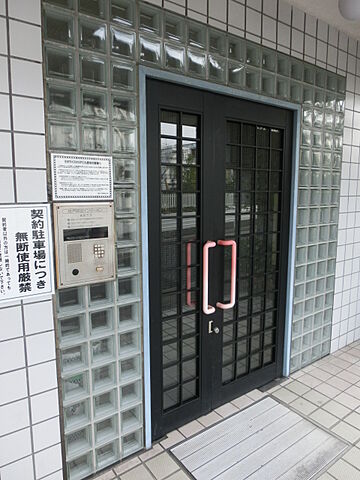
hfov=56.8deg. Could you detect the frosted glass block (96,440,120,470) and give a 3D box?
[{"bbox_3d":[-0.429,1.207,1.907,0.146,0.146,0.090,-6,10,-35],"label":"frosted glass block"}]

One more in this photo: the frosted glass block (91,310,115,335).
[{"bbox_3d":[-0.429,0.423,1.775,0.147,0.147,0.090,-6,10,-35],"label":"frosted glass block"}]

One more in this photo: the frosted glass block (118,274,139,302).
[{"bbox_3d":[-0.302,0.258,1.827,0.145,0.145,0.090,-6,10,-36],"label":"frosted glass block"}]

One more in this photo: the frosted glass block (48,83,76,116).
[{"bbox_3d":[-0.557,-0.640,1.532,0.145,0.145,0.090,-6,10,-35],"label":"frosted glass block"}]

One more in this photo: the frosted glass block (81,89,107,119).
[{"bbox_3d":[-0.432,-0.653,1.622,0.145,0.145,0.090,-6,10,-35],"label":"frosted glass block"}]

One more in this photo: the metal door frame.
[{"bbox_3d":[0.330,0.120,2.280,1.383,2.177,0.110,-6,10,-35],"label":"metal door frame"}]

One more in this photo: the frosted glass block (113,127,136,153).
[{"bbox_3d":[-0.305,-0.513,1.754,0.146,0.146,0.090,-6,10,-35],"label":"frosted glass block"}]

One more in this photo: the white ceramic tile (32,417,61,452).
[{"bbox_3d":[-0.654,0.954,1.638,0.132,0.144,0.010,-6,10,-35],"label":"white ceramic tile"}]

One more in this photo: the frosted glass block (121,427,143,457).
[{"bbox_3d":[-0.303,1.194,1.996,0.146,0.146,0.090,-6,10,-35],"label":"frosted glass block"}]

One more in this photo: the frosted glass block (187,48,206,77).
[{"bbox_3d":[0.072,-1.007,1.933,0.145,0.145,0.090,-6,10,-35],"label":"frosted glass block"}]

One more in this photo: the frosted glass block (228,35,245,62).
[{"bbox_3d":[0.325,-1.197,2.111,0.146,0.146,0.090,-6,10,-35],"label":"frosted glass block"}]

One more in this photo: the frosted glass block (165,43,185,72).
[{"bbox_3d":[-0.054,-0.994,1.844,0.145,0.145,0.090,-6,10,-35],"label":"frosted glass block"}]

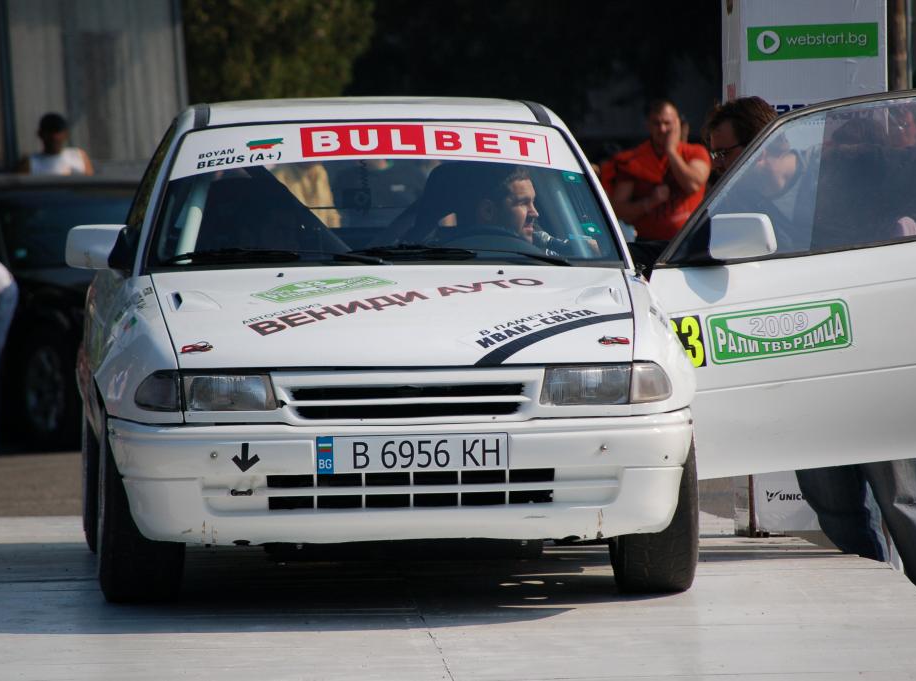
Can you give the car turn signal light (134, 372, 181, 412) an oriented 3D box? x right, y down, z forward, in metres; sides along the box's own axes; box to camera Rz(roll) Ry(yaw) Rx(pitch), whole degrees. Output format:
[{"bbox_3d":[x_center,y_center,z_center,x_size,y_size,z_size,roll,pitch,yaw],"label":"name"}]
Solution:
[{"bbox_3d":[-0.818,0.136,23.200,0.125,0.110,0.110,-1,1,2],"label":"car turn signal light"}]

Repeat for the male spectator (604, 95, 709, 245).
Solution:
[{"bbox_3d":[0.992,-0.289,41.529,0.560,1.770,0.360,-1,2,6],"label":"male spectator"}]

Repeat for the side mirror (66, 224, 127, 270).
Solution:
[{"bbox_3d":[-1.037,-0.268,24.530,0.180,0.130,0.110,-1,2,-3],"label":"side mirror"}]

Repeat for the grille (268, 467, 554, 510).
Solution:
[{"bbox_3d":[-0.128,0.405,23.158,0.780,0.100,0.050,-1,2,-3],"label":"grille"}]

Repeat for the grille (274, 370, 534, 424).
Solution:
[{"bbox_3d":[-0.143,0.153,23.244,0.715,0.140,0.080,-1,2,-3],"label":"grille"}]

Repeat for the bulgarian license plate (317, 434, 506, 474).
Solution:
[{"bbox_3d":[-0.123,0.309,23.120,0.520,0.110,0.012,-1,2,-3],"label":"bulgarian license plate"}]

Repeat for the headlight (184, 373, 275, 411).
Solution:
[{"bbox_3d":[-0.624,0.142,23.285,0.255,0.105,0.140,-1,2,-3],"label":"headlight"}]

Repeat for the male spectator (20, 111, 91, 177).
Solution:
[{"bbox_3d":[-2.262,-0.413,48.028,0.500,1.730,0.320,-2,2,-24],"label":"male spectator"}]

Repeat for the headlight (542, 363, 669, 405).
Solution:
[{"bbox_3d":[0.404,0.121,23.376,0.355,0.110,0.200,-1,2,-3],"label":"headlight"}]

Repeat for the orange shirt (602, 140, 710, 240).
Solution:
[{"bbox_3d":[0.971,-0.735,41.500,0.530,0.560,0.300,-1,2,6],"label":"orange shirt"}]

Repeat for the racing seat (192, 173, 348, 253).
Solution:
[{"bbox_3d":[-0.569,-0.027,25.208,0.540,0.950,0.600,-1,2,-3],"label":"racing seat"}]

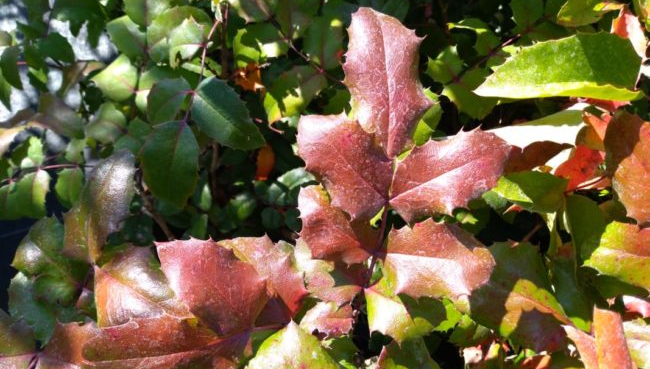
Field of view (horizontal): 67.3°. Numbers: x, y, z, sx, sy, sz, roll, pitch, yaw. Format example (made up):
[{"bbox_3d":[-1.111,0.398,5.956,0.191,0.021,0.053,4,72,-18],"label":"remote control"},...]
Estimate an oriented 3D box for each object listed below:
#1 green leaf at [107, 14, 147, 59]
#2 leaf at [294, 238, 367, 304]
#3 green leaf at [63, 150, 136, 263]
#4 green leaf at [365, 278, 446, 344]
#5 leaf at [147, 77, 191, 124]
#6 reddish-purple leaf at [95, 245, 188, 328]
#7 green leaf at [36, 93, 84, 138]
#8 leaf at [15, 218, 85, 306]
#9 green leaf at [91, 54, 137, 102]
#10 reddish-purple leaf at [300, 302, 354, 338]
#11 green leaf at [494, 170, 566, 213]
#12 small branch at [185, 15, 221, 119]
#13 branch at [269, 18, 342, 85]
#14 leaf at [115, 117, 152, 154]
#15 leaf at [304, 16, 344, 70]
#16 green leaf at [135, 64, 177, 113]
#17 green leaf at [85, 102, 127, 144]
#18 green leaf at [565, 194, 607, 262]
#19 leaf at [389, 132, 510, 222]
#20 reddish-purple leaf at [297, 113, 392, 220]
[{"bbox_3d":[-0.207,-0.153,0.510,0.049,0.011,0.040,38,79,-8],"label":"green leaf"},{"bbox_3d":[0.003,0.055,0.331,0.059,0.015,0.036,27,69,25],"label":"leaf"},{"bbox_3d":[-0.149,0.013,0.325,0.039,0.020,0.080,9,70,-12],"label":"green leaf"},{"bbox_3d":[0.052,0.082,0.320,0.056,0.016,0.040,24,70,17],"label":"green leaf"},{"bbox_3d":[-0.118,-0.061,0.370,0.037,0.010,0.038,-35,67,-9],"label":"leaf"},{"bbox_3d":[-0.119,0.068,0.320,0.073,0.022,0.045,29,72,17],"label":"reddish-purple leaf"},{"bbox_3d":[-0.293,-0.076,0.540,0.051,0.012,0.042,31,72,-10],"label":"green leaf"},{"bbox_3d":[-0.214,0.059,0.380,0.058,0.020,0.068,-43,69,-13],"label":"leaf"},{"bbox_3d":[-0.217,-0.109,0.500,0.045,0.011,0.045,16,80,-11],"label":"green leaf"},{"bbox_3d":[0.002,0.088,0.315,0.035,0.015,0.024,-6,66,-3],"label":"reddish-purple leaf"},{"bbox_3d":[0.141,0.005,0.335,0.049,0.014,0.033,6,64,3],"label":"green leaf"},{"bbox_3d":[-0.122,-0.116,0.490,0.006,0.006,0.111,16,73,5],"label":"small branch"},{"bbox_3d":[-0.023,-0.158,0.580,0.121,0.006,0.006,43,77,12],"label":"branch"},{"bbox_3d":[-0.184,-0.048,0.470,0.043,0.012,0.046,-39,70,-9],"label":"leaf"},{"bbox_3d":[-0.002,-0.169,0.580,0.045,0.015,0.071,0,70,0],"label":"leaf"},{"bbox_3d":[-0.142,-0.086,0.410,0.039,0.010,0.042,-36,72,-21],"label":"green leaf"},{"bbox_3d":[-0.238,-0.067,0.530,0.043,0.012,0.046,14,76,-12],"label":"green leaf"},{"bbox_3d":[0.189,0.030,0.355,0.027,0.013,0.051,-16,74,14],"label":"green leaf"},{"bbox_3d":[0.078,-0.004,0.301,0.092,0.015,0.043,-26,71,-16],"label":"leaf"},{"bbox_3d":[0.011,-0.016,0.301,0.046,0.018,0.082,-39,64,-10],"label":"reddish-purple leaf"}]

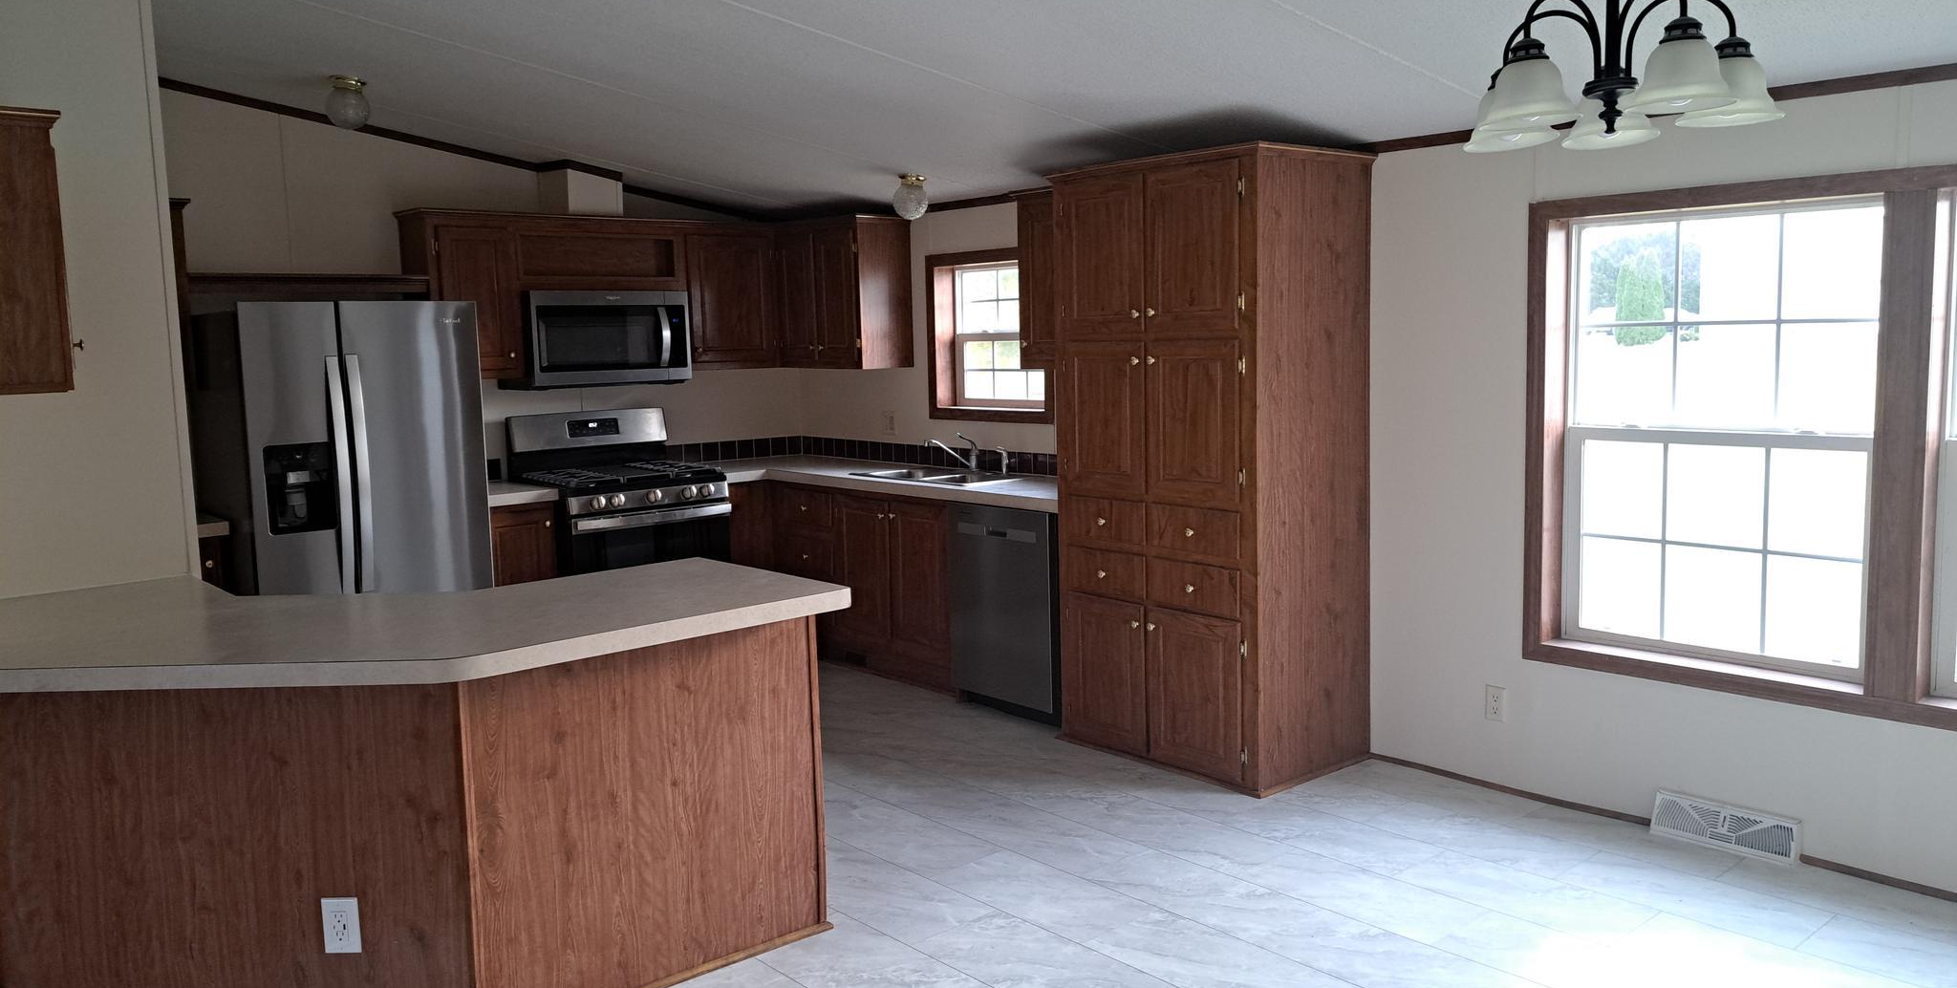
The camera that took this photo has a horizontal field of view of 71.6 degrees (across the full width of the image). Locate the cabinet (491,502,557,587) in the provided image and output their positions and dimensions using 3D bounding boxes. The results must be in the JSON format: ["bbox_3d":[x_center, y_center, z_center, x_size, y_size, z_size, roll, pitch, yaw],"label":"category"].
[{"bbox_3d":[-2.132,0.444,6.023,0.338,0.845,0.585,-7,8,-40],"label":"cabinet"}]

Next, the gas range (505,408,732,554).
[{"bbox_3d":[-1.655,0.224,6.344,0.775,1.187,0.690,-7,8,-40],"label":"gas range"}]

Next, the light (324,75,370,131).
[{"bbox_3d":[-2.316,-1.427,4.993,0.155,0.190,0.155,5,1,-42],"label":"light"}]

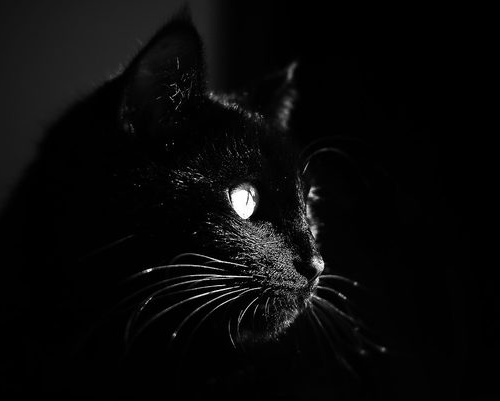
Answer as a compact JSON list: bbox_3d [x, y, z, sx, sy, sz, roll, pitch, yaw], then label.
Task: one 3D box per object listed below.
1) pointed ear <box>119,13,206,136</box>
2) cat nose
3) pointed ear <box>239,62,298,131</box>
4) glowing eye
[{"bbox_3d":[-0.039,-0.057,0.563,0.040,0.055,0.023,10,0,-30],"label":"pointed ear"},{"bbox_3d":[0.026,0.030,0.548,0.010,0.012,0.014,6,0,32],"label":"cat nose"},{"bbox_3d":[0.009,-0.050,0.615,0.022,0.044,0.036,19,-6,21],"label":"pointed ear"},{"bbox_3d":[-0.003,0.000,0.552,0.015,0.015,0.008,6,0,-43],"label":"glowing eye"}]

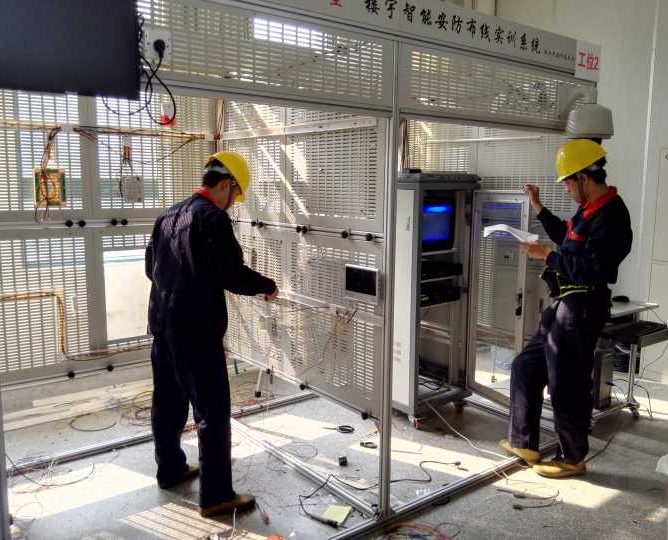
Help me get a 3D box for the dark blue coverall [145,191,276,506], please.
[{"bbox_3d":[-0.602,0.359,3.016,0.630,1.460,0.550,-5,10,-37],"label":"dark blue coverall"}]

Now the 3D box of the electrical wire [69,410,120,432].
[{"bbox_3d":[-1.588,0.993,3.998,0.340,0.020,0.370,1,8,0],"label":"electrical wire"}]

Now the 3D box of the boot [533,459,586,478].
[{"bbox_3d":[1.249,1.065,3.316,0.290,0.115,0.105,0,8,-5],"label":"boot"}]

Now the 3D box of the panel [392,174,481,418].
[{"bbox_3d":[0.573,0.177,4.198,0.557,1.625,0.590,-5,10,-37],"label":"panel"}]

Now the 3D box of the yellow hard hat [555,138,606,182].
[{"bbox_3d":[1.279,-0.570,3.142,0.290,0.160,0.225,-29,12,-5],"label":"yellow hard hat"}]

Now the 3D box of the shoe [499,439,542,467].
[{"bbox_3d":[1.052,1.038,3.420,0.280,0.115,0.105,22,17,25],"label":"shoe"}]

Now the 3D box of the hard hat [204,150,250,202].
[{"bbox_3d":[-0.521,-0.459,2.963,0.285,0.160,0.225,45,-17,-29],"label":"hard hat"}]

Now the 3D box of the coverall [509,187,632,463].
[{"bbox_3d":[1.294,0.308,3.317,0.600,1.480,0.530,-2,8,-20],"label":"coverall"}]

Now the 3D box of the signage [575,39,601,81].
[{"bbox_3d":[1.476,-1.213,3.512,0.258,0.208,0.020,-5,10,-37],"label":"signage"}]

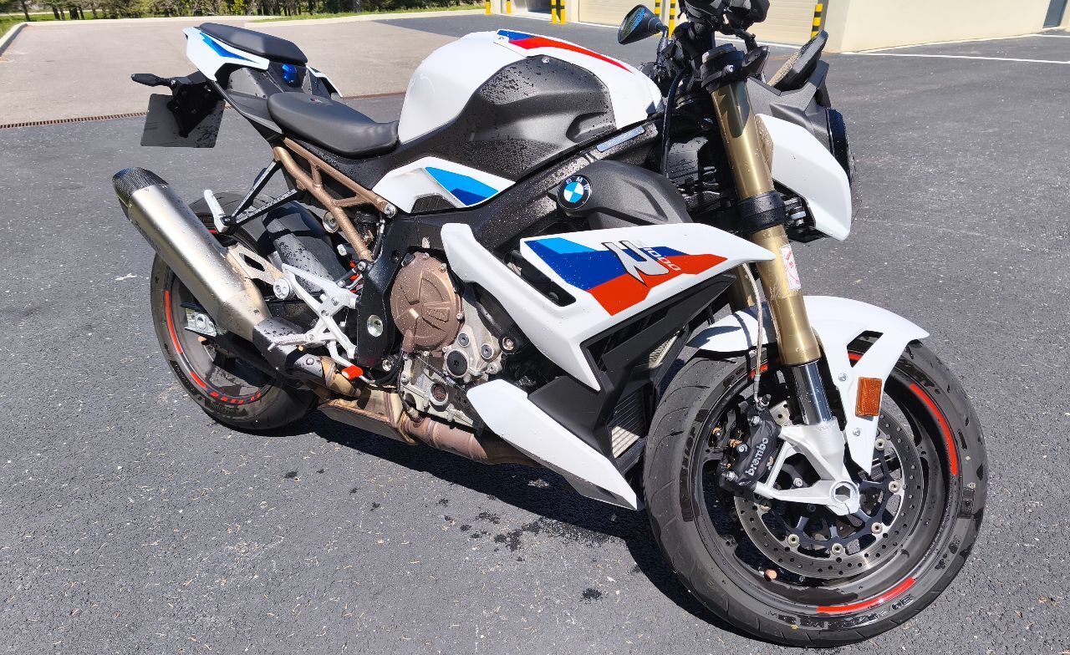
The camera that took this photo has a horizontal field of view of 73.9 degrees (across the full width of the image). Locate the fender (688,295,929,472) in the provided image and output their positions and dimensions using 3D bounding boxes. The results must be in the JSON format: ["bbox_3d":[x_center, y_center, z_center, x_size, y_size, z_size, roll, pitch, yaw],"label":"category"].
[{"bbox_3d":[0.485,0.089,1.261,0.430,0.295,0.190,-2,3,-1],"label":"fender"}]

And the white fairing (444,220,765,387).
[{"bbox_3d":[0.068,-0.053,1.161,0.590,0.285,0.130,13,18,28],"label":"white fairing"}]

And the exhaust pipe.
[{"bbox_3d":[-0.792,-0.160,1.669,0.470,0.115,0.115,47,25,5],"label":"exhaust pipe"}]

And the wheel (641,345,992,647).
[{"bbox_3d":[0.495,0.266,1.272,0.600,0.600,0.125,-2,3,-1],"label":"wheel"}]

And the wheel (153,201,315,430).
[{"bbox_3d":[-0.773,-0.040,1.920,0.641,0.641,0.190,13,18,28],"label":"wheel"}]

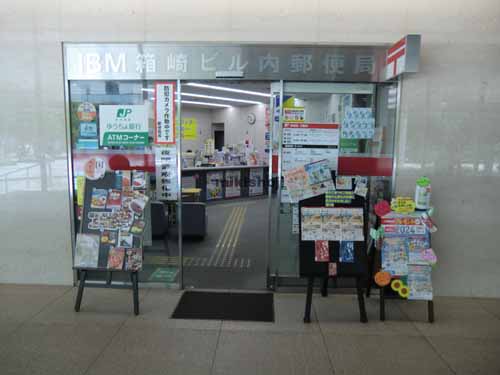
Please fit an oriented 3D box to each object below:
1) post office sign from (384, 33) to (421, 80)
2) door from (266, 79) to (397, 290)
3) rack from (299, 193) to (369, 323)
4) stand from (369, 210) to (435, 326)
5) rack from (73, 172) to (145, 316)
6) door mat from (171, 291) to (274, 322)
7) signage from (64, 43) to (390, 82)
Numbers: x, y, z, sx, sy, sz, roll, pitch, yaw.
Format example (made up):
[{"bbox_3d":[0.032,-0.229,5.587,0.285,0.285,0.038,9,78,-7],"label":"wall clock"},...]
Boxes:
[{"bbox_3d":[1.346,-1.119,3.060,0.120,0.290,0.440,1,7,2],"label":"post office sign"},{"bbox_3d":[0.789,0.035,3.492,1.245,2.095,0.090,1,7,2],"label":"door"},{"bbox_3d":[0.744,0.561,3.177,0.605,1.170,0.550,1,7,2],"label":"rack"},{"bbox_3d":[1.392,0.698,3.207,0.475,0.910,0.500,1,7,2],"label":"stand"},{"bbox_3d":[-1.266,0.484,3.261,0.640,1.240,0.520,1,7,2],"label":"rack"},{"bbox_3d":[-0.226,1.115,3.295,0.902,0.012,0.560,1,7,2],"label":"door mat"},{"bbox_3d":[-0.194,-1.198,3.355,3.230,0.345,0.100,1,7,2],"label":"signage"}]

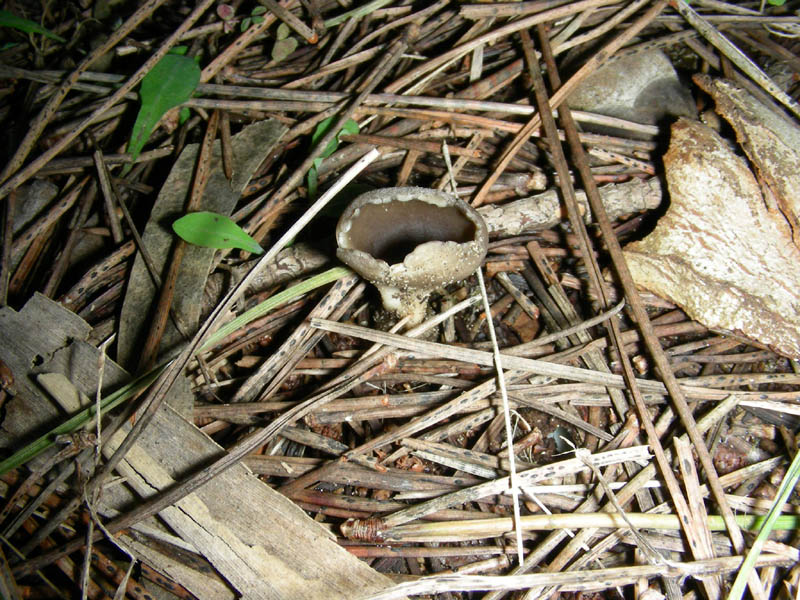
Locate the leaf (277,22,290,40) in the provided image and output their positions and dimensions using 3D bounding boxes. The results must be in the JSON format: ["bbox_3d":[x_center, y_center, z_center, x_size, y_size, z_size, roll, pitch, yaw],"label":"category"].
[{"bbox_3d":[-0.037,-0.085,0.277,0.004,0.001,0.007,21,68,6],"label":"leaf"}]

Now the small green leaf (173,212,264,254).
[{"bbox_3d":[-0.042,-0.016,0.209,0.023,0.004,0.008,17,67,1],"label":"small green leaf"}]

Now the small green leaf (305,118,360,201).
[{"bbox_3d":[-0.020,-0.039,0.234,0.011,0.005,0.025,21,69,7],"label":"small green leaf"}]

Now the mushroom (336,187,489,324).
[{"bbox_3d":[0.003,-0.007,0.197,0.033,0.027,0.029,0,48,0],"label":"mushroom"}]

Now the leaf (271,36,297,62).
[{"bbox_3d":[-0.036,-0.078,0.272,0.006,0.002,0.011,32,70,9],"label":"leaf"}]

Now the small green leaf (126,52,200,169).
[{"bbox_3d":[-0.068,-0.053,0.242,0.014,0.006,0.040,19,66,2],"label":"small green leaf"}]

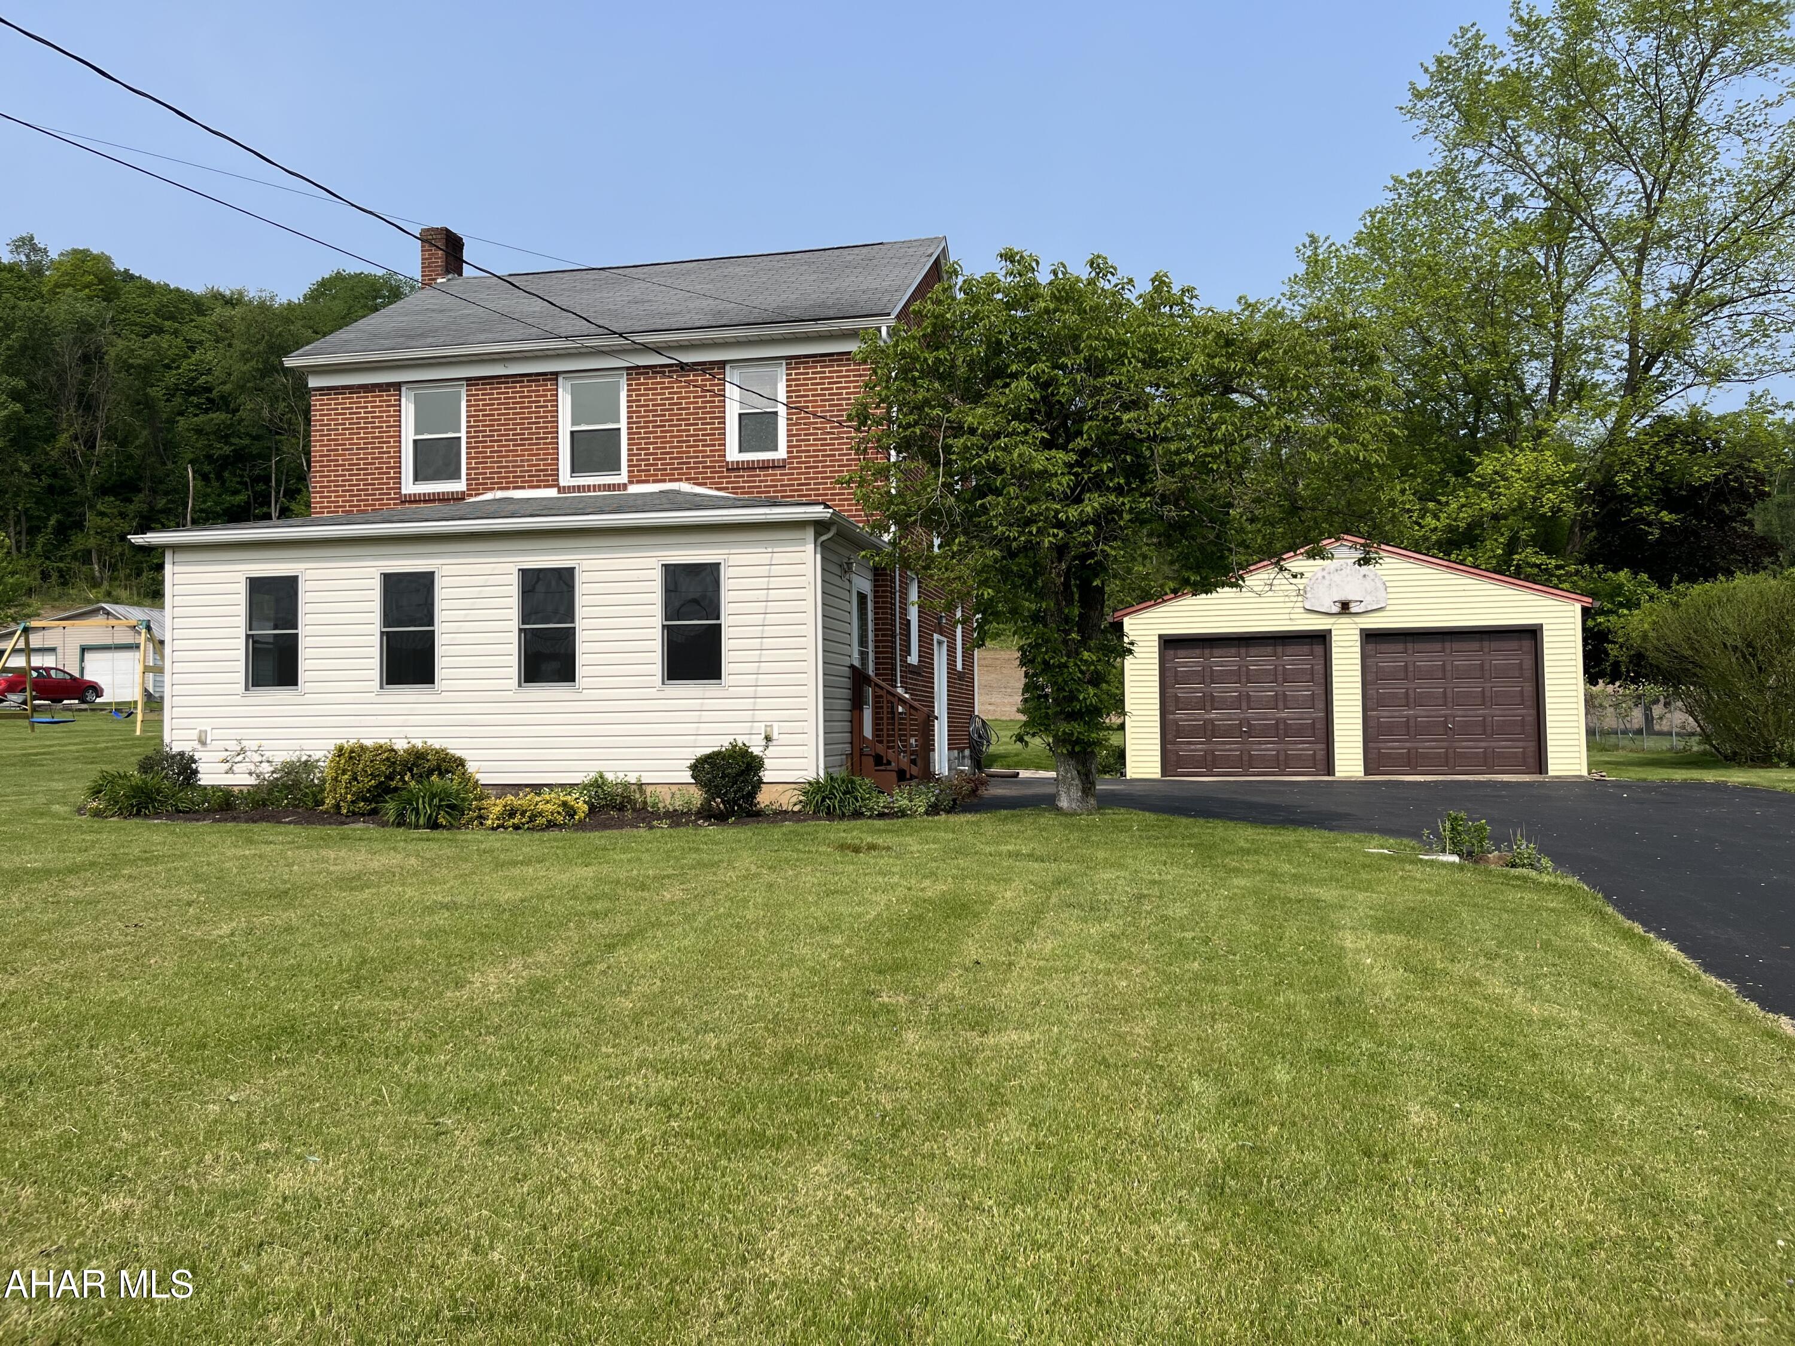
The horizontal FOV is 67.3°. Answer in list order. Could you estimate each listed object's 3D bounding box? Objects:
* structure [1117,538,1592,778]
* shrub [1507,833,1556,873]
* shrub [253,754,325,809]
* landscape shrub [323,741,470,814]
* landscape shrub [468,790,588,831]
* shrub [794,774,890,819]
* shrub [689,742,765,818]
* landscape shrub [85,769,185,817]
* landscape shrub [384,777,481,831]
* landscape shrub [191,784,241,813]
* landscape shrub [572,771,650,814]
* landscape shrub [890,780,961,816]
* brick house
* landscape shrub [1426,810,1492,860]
[{"bbox_3d":[8.609,-0.144,26.510,7.699,4.130,7.700,-1,-2,15],"label":"structure"},{"bbox_3d":[4.548,1.292,9.700,0.321,0.263,0.300,-1,-2,11],"label":"shrub"},{"bbox_3d":[-6.602,1.182,14.650,0.756,0.573,0.650,-1,-2,11],"label":"shrub"},{"bbox_3d":[-5.157,1.073,13.850,1.420,0.734,0.950,-1,-2,10],"label":"landscape shrub"},{"bbox_3d":[-3.659,1.352,13.350,1.223,0.369,0.800,-1,-2,11],"label":"landscape shrub"},{"bbox_3d":[-0.559,1.230,13.600,0.942,0.423,0.800,-1,-2,11],"label":"shrub"},{"bbox_3d":[-1.668,1.050,13.200,0.741,0.727,0.720,-1,-2,10],"label":"shrub"},{"bbox_3d":[-8.141,1.281,14.400,1.020,0.499,0.850,-1,-2,10],"label":"landscape shrub"},{"bbox_3d":[-4.626,1.277,13.450,0.968,0.511,0.850,-1,-2,11],"label":"landscape shrub"},{"bbox_3d":[-7.305,1.345,14.450,0.526,0.295,0.450,-1,-2,10],"label":"landscape shrub"},{"bbox_3d":[-2.939,1.219,13.850,0.803,0.425,0.600,-1,-2,11],"label":"landscape shrub"},{"bbox_3d":[0.270,1.203,13.000,0.690,0.358,0.600,-1,-2,10],"label":"landscape shrub"},{"bbox_3d":[-3.556,-2.562,20.013,8.300,8.430,11.700,-1,-2,10],"label":"brick house"},{"bbox_3d":[4.281,1.232,10.300,0.469,0.363,0.400,-1,-2,11],"label":"landscape shrub"}]

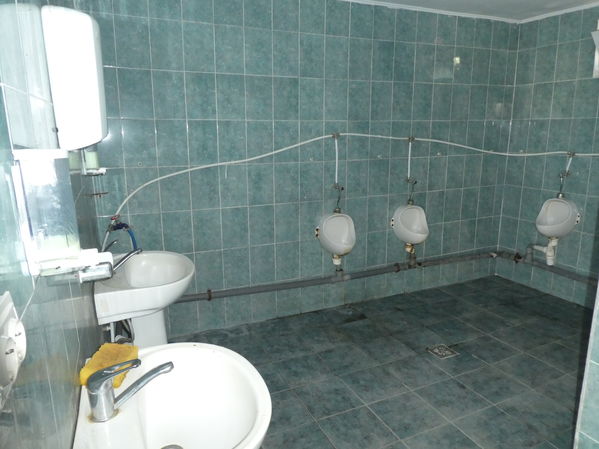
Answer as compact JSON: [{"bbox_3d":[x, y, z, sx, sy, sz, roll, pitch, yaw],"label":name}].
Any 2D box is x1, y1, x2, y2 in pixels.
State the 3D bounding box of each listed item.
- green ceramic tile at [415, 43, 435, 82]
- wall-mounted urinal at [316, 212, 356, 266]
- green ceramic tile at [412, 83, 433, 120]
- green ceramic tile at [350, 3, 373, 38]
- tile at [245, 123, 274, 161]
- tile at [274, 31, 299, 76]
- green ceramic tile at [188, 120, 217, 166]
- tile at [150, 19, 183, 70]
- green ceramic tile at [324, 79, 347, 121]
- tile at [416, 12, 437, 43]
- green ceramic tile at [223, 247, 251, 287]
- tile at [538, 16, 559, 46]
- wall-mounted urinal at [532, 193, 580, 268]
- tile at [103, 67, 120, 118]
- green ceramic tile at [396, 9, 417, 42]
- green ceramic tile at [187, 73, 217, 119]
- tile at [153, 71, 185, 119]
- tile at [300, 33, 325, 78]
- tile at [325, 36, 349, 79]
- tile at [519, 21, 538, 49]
[{"bbox_3d":[1.011,-1.295,3.348,0.200,0.300,0.010,-6,13,-22],"label":"green ceramic tile"},{"bbox_3d":[0.331,0.114,3.184,0.330,0.375,0.265,-6,14,-23],"label":"wall-mounted urinal"},{"bbox_3d":[1.023,-1.012,3.445,0.200,0.300,0.010,-6,14,-23],"label":"green ceramic tile"},{"bbox_3d":[0.452,-1.491,3.041,0.198,0.235,0.010,-6,14,-23],"label":"green ceramic tile"},{"bbox_3d":[-0.275,-0.582,2.948,0.200,0.300,0.010,-6,13,-22],"label":"tile"},{"bbox_3d":[-0.095,-1.187,2.895,0.200,0.300,0.010,-6,13,-22],"label":"tile"},{"bbox_3d":[-0.644,-0.549,2.803,0.200,0.300,0.010,-6,13,-22],"label":"green ceramic tile"},{"bbox_3d":[-0.835,-1.116,2.600,0.200,0.300,0.010,-6,13,-22],"label":"tile"},{"bbox_3d":[0.276,-0.930,3.111,0.200,0.300,0.010,-6,13,-22],"label":"green ceramic tile"},{"bbox_3d":[1.015,-1.565,3.303,0.200,0.250,0.010,-6,13,-22],"label":"tile"},{"bbox_3d":[-0.458,0.319,3.080,0.200,0.300,0.010,-6,14,-23],"label":"green ceramic tile"},{"bbox_3d":[2.057,-1.577,3.409,0.010,0.206,0.200,-5,13,-19],"label":"tile"},{"bbox_3d":[2.048,0.056,3.402,0.270,0.540,0.280,-5,13,-19],"label":"wall-mounted urinal"},{"bbox_3d":[-1.202,-0.787,2.512,0.200,0.300,0.010,-6,13,-22],"label":"tile"},{"bbox_3d":[0.824,-1.535,3.216,0.200,0.227,0.010,-6,13,-22],"label":"green ceramic tile"},{"bbox_3d":[-0.648,-0.842,2.743,0.200,0.300,0.010,-6,14,-23],"label":"green ceramic tile"},{"bbox_3d":[-0.832,-0.824,2.664,0.200,0.300,0.010,-6,13,-22],"label":"tile"},{"bbox_3d":[0.091,-1.207,2.981,0.200,0.300,0.010,-6,13,-22],"label":"tile"},{"bbox_3d":[0.274,-1.220,3.036,0.198,0.297,0.010,-6,14,-22],"label":"tile"},{"bbox_3d":[1.986,-1.627,3.578,0.010,0.235,0.185,-5,13,-20],"label":"tile"}]

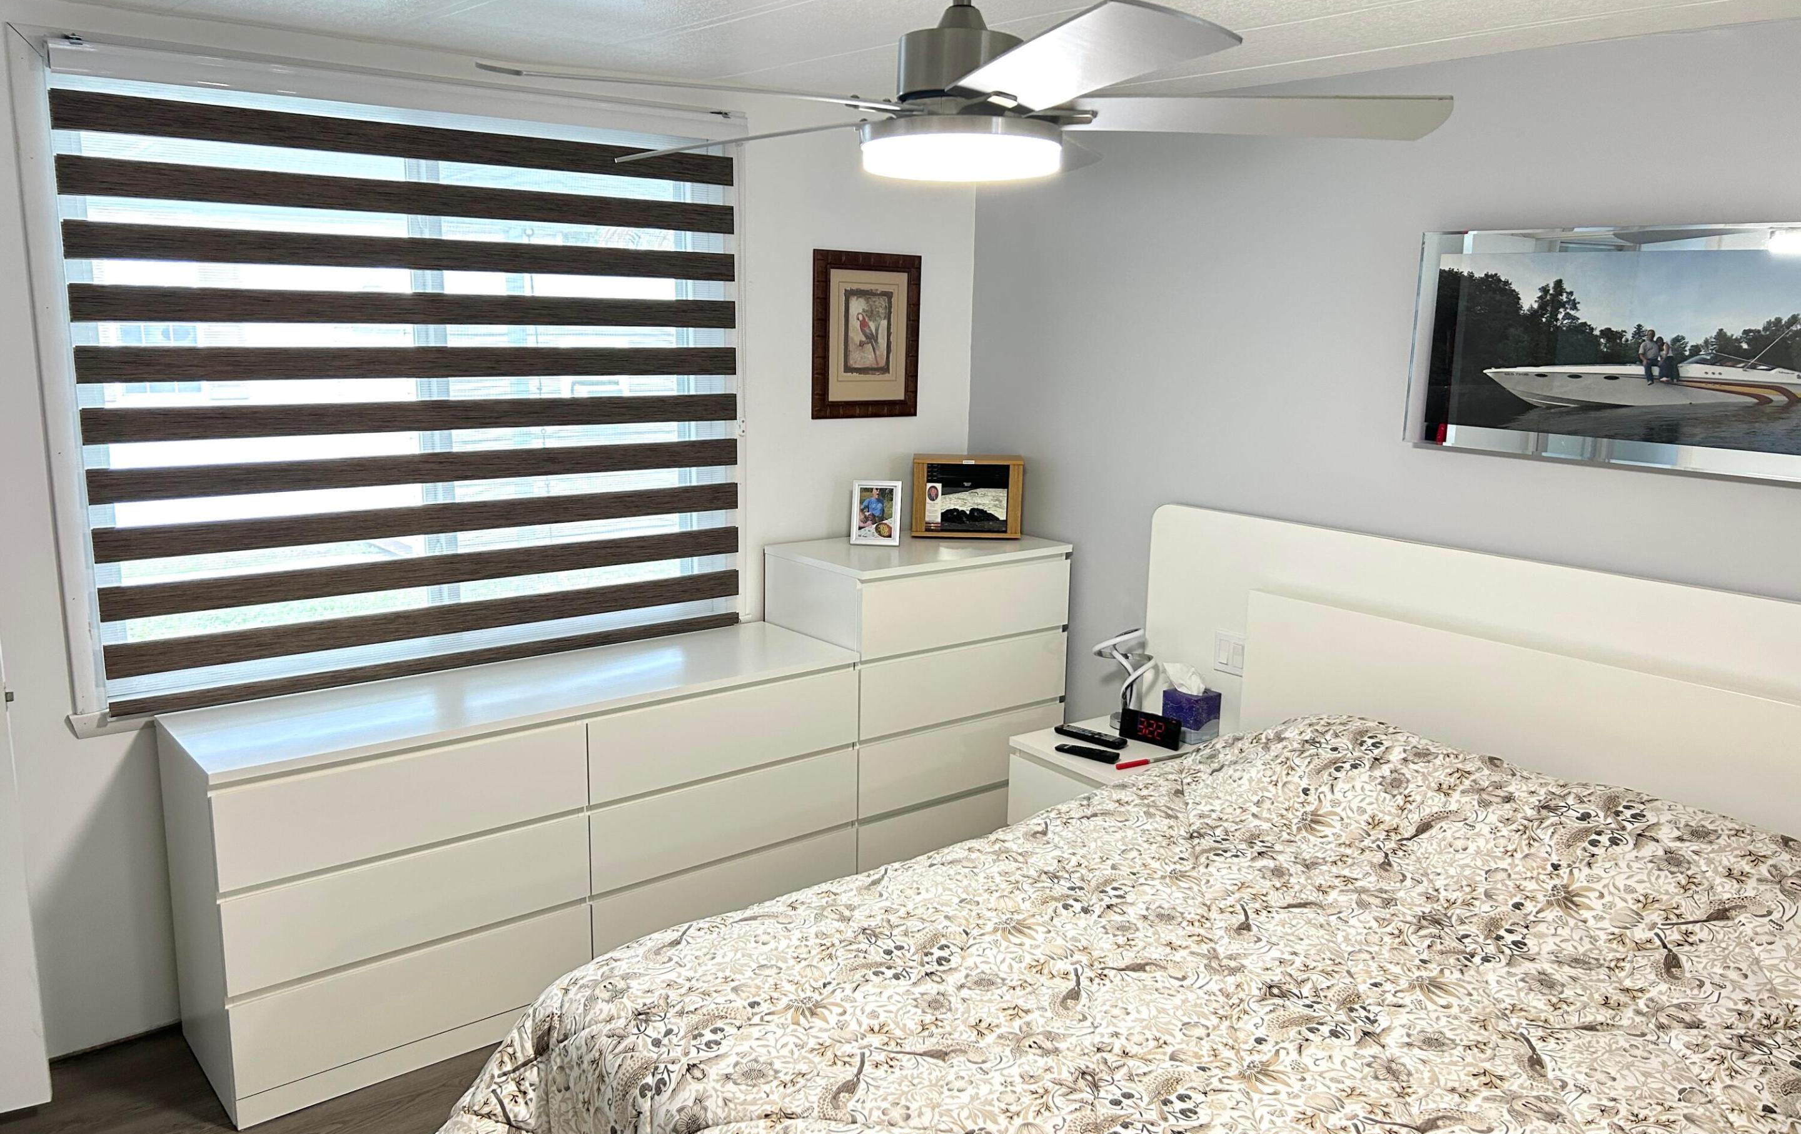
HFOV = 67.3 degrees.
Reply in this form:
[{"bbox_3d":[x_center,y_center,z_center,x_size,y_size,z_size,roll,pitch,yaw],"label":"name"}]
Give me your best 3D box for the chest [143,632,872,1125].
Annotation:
[{"bbox_3d":[-0.887,0.664,3.395,1.600,0.780,0.480,-8,14,-38],"label":"chest"}]

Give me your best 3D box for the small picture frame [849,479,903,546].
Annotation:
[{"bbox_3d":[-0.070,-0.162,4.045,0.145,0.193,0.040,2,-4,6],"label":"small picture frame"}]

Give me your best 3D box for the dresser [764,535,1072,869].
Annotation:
[{"bbox_3d":[0.052,0.429,4.123,0.800,1.000,0.480,-8,14,-38],"label":"dresser"}]

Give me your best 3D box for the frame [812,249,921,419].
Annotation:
[{"bbox_3d":[-0.105,-0.704,4.124,0.410,0.496,0.025,-8,14,-38],"label":"frame"}]

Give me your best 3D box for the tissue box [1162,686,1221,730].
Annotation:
[{"bbox_3d":[0.798,0.406,3.713,0.110,0.124,0.110,-7,13,-36],"label":"tissue box"}]

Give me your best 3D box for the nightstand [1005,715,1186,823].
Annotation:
[{"bbox_3d":[0.608,0.745,3.716,0.480,0.550,0.400,-7,13,-35],"label":"nightstand"}]

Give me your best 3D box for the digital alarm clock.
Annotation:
[{"bbox_3d":[0.683,0.438,3.663,0.178,0.077,0.037,10,14,40],"label":"digital alarm clock"}]

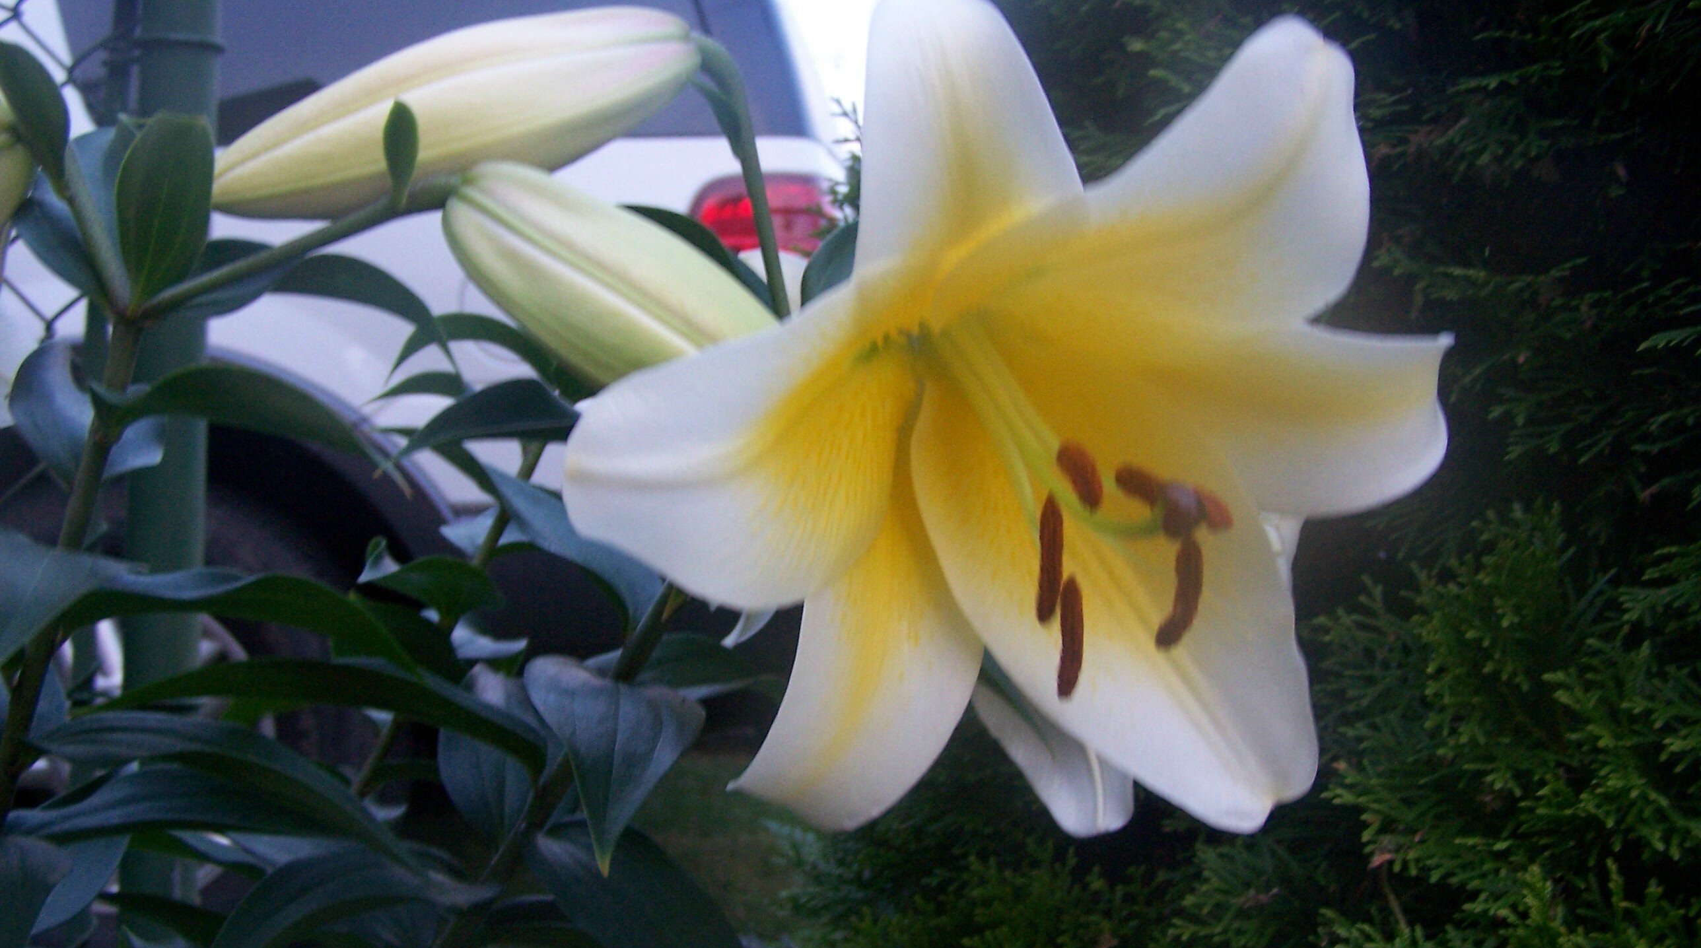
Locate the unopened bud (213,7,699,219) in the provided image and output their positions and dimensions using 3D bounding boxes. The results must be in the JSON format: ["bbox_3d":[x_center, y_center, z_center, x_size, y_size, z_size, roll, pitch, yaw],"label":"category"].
[{"bbox_3d":[-0.106,-0.094,0.520,0.137,0.037,0.037,-17,0,0],"label":"unopened bud"}]

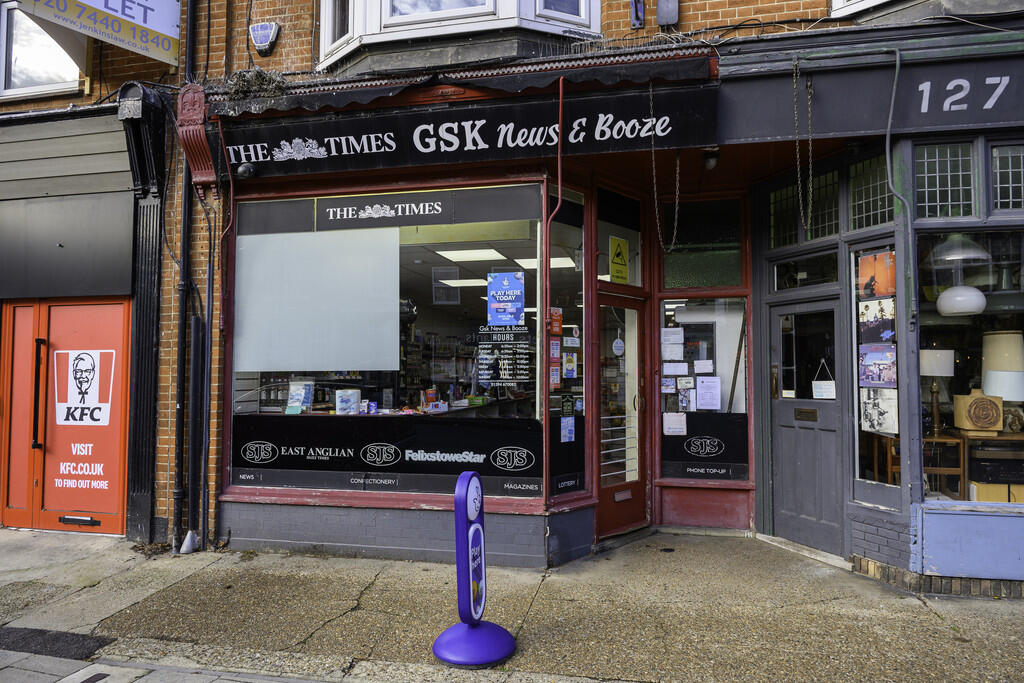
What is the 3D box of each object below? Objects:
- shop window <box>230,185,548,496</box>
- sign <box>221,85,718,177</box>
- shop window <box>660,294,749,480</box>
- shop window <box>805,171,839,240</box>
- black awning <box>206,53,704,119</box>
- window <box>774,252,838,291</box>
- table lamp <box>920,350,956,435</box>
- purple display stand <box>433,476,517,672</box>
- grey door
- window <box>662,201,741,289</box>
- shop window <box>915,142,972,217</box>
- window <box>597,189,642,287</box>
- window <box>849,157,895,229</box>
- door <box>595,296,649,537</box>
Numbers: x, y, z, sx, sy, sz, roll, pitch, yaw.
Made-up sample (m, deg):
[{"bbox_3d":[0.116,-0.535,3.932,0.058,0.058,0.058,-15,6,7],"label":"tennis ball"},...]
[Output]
[{"bbox_3d":[-1.035,-0.002,5.441,2.643,2.389,0.080,0,-3,12],"label":"shop window"},{"bbox_3d":[-0.496,-1.617,5.392,4.086,0.429,0.080,-1,-3,12],"label":"sign"},{"bbox_3d":[1.721,0.424,6.133,0.762,1.636,0.070,0,-3,9],"label":"shop window"},{"bbox_3d":[2.499,-1.094,5.498,0.060,0.513,0.325,1,-3,-22],"label":"shop window"},{"bbox_3d":[-0.556,-1.931,5.327,4.072,0.187,0.160,-1,-3,12],"label":"black awning"},{"bbox_3d":[2.426,-0.570,5.655,0.060,0.235,0.688,1,-3,-22],"label":"window"},{"bbox_3d":[3.231,0.389,5.200,0.255,0.660,0.255,0,-3,10],"label":"table lamp"},{"bbox_3d":[-0.190,1.207,3.759,0.458,0.985,0.458,-1,-3,15],"label":"purple display stand"},{"bbox_3d":[2.426,0.685,5.649,0.060,2.004,0.748,1,-3,-22],"label":"grey door"},{"bbox_3d":[1.721,-0.881,6.192,0.684,0.795,0.060,0,-3,9],"label":"window"},{"bbox_3d":[2.935,-1.091,4.633,0.370,0.511,0.060,0,-3,10],"label":"shop window"},{"bbox_3d":[0.946,-0.888,5.944,0.060,0.786,0.675,-2,-3,43],"label":"window"},{"bbox_3d":[2.670,-1.111,5.070,0.060,0.497,0.388,1,-3,-22],"label":"window"},{"bbox_3d":[0.964,0.631,5.899,0.070,2.004,0.760,-2,-3,43],"label":"door"}]

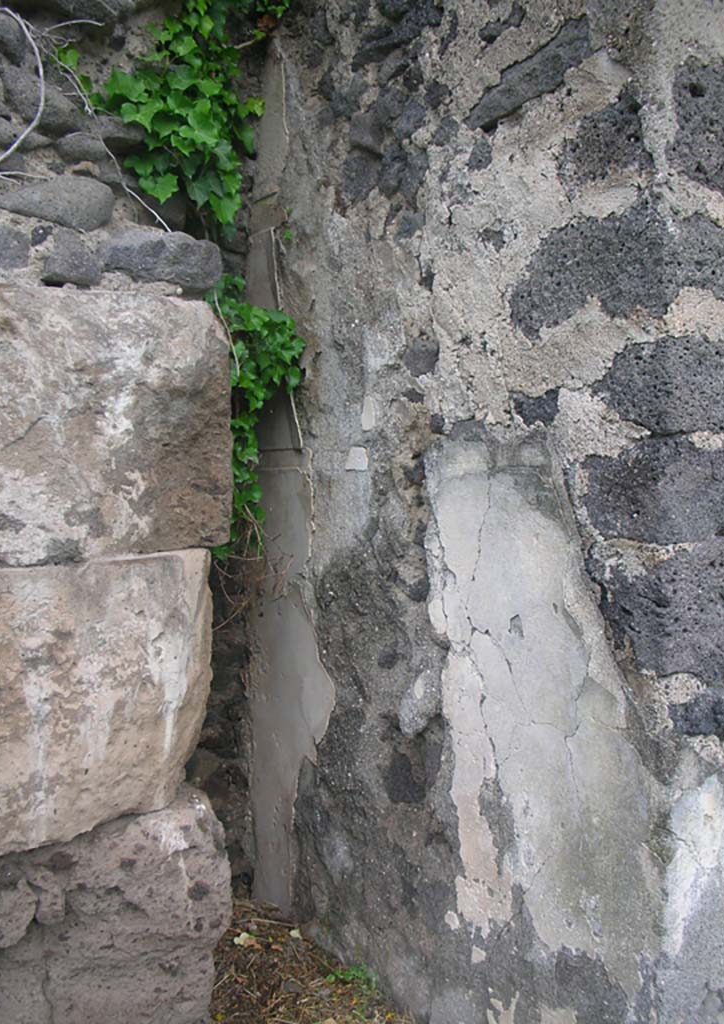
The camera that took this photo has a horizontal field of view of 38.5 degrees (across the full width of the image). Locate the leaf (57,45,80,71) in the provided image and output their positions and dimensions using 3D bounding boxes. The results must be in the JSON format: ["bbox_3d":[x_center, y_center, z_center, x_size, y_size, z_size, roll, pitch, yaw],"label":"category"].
[{"bbox_3d":[-0.695,-1.075,2.450,0.058,0.062,0.020,0,2,-9],"label":"leaf"}]

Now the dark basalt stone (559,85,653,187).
[{"bbox_3d":[0.491,-0.719,2.011,0.200,0.195,0.120,1,2,40],"label":"dark basalt stone"}]

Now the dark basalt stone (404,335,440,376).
[{"bbox_3d":[0.146,-0.345,2.295,0.090,0.092,0.065,1,2,40],"label":"dark basalt stone"}]

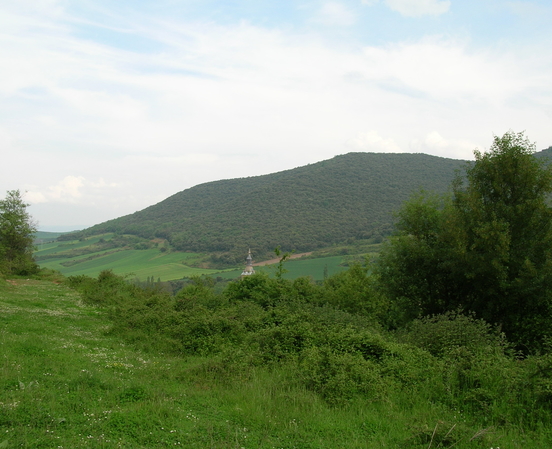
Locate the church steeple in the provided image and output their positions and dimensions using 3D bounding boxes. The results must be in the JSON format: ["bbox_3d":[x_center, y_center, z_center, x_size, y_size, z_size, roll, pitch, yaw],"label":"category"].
[{"bbox_3d":[-10.470,14.743,240.000,5.700,10.900,5.700,0,0,-6],"label":"church steeple"}]

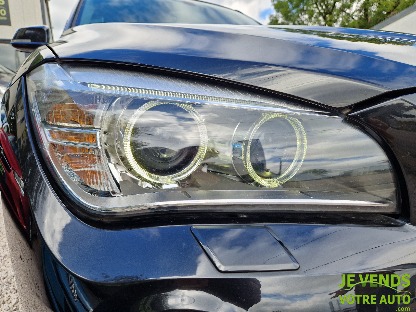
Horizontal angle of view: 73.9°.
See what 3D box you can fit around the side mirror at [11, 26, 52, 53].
[{"bbox_3d":[-0.989,-0.650,1.550,0.200,0.145,0.130,-5,12,-25],"label":"side mirror"}]

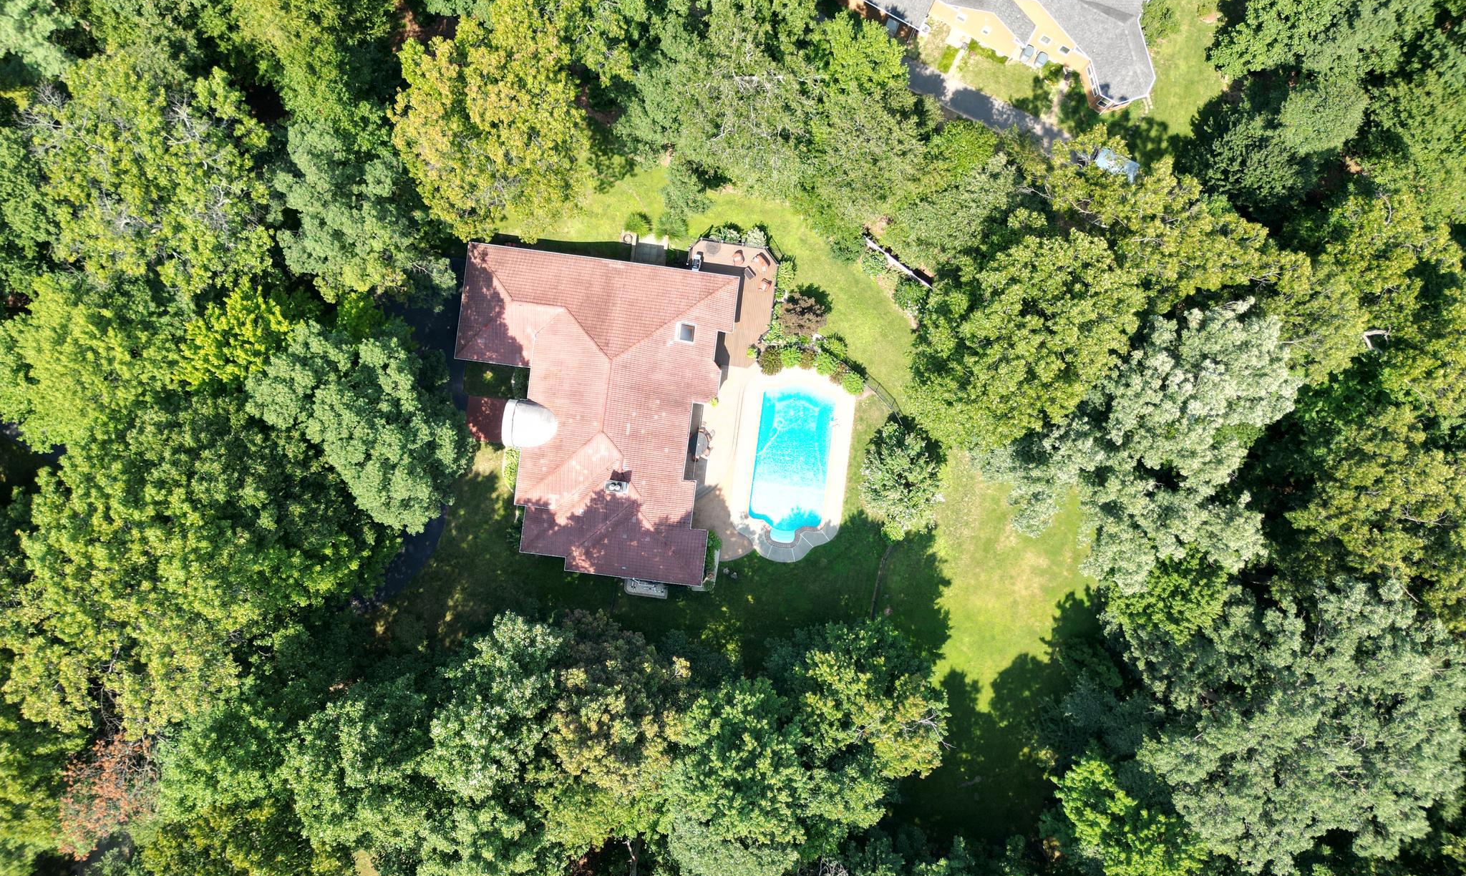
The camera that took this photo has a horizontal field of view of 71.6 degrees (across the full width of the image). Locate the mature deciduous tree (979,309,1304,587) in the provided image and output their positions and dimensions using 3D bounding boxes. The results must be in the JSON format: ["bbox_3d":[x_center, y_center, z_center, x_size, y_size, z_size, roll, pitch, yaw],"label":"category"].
[{"bbox_3d":[27.860,0.990,73.310,18.280,21.240,18.770,0,90,0],"label":"mature deciduous tree"}]

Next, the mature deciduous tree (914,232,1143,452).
[{"bbox_3d":[20.550,-6.620,74.100,13.630,19.760,14.330,0,90,0],"label":"mature deciduous tree"}]

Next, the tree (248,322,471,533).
[{"bbox_3d":[-25.690,-0.690,73.700,14.330,20.550,14.330,0,90,0],"label":"tree"}]

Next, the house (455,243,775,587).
[{"bbox_3d":[-10.680,-1.790,79.630,23.220,8.690,24.800,7,90,0],"label":"house"}]

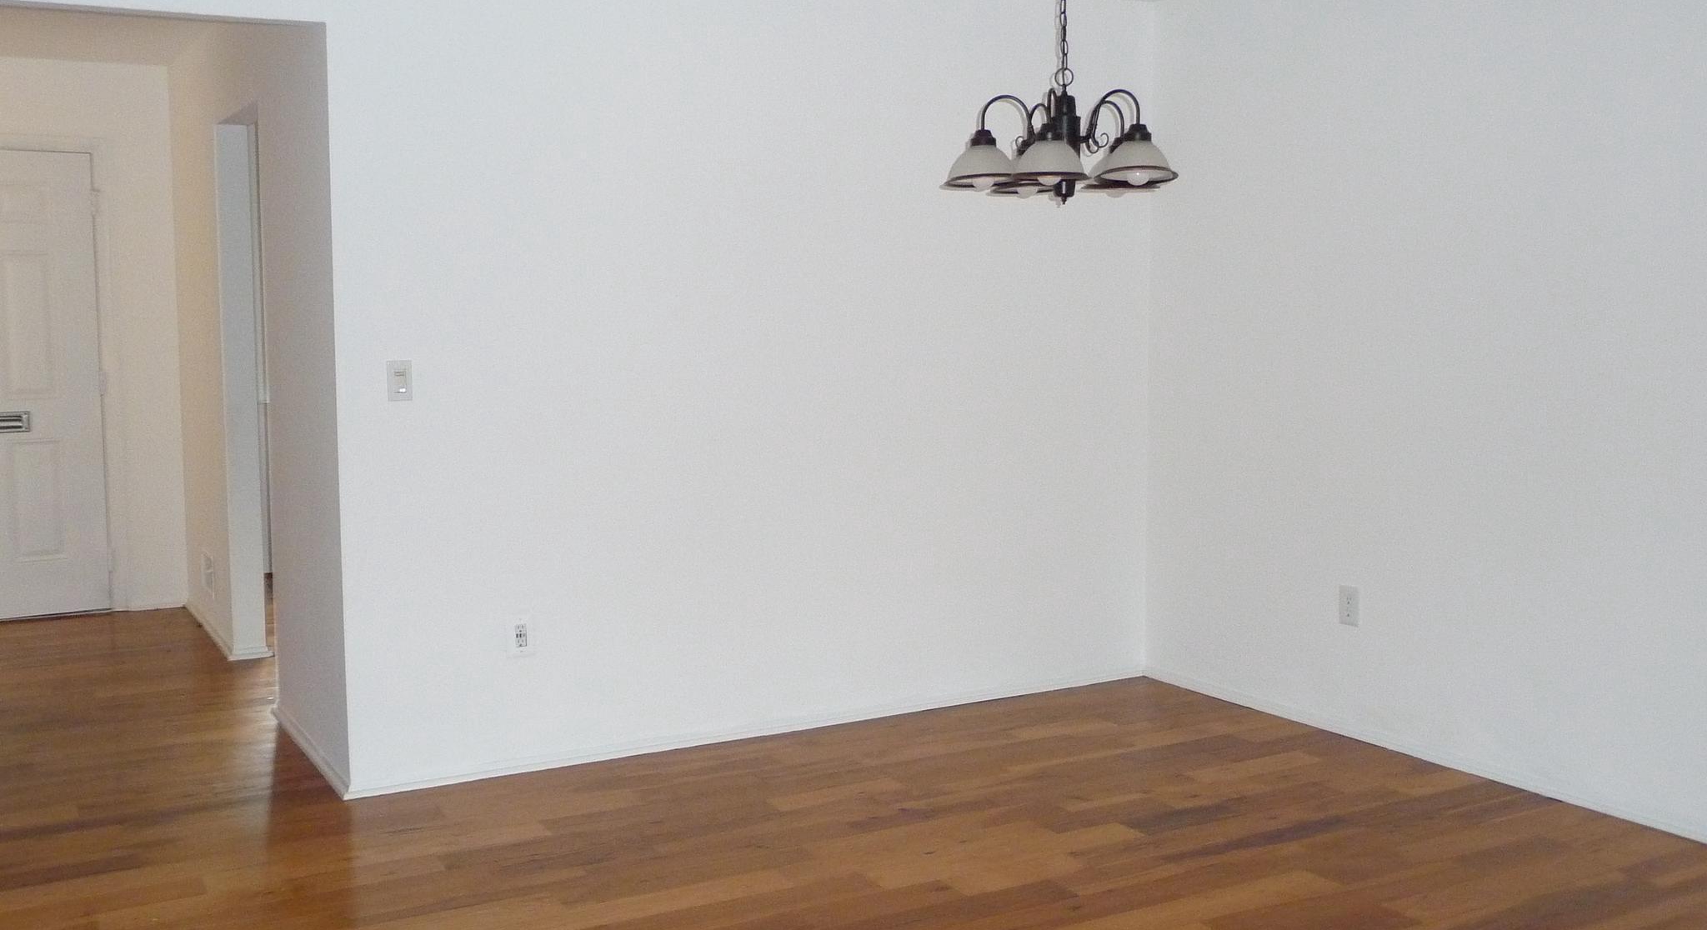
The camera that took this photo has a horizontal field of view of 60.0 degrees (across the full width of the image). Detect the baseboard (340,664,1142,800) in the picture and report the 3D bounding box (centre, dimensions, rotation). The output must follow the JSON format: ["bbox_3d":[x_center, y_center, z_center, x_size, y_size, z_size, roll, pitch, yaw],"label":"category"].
[{"bbox_3d":[-0.175,0.846,4.854,2.850,0.050,0.020,-4,7,-27],"label":"baseboard"}]

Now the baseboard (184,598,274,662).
[{"bbox_3d":[-2.732,0.690,6.449,0.180,0.050,1.249,-4,7,-31],"label":"baseboard"}]

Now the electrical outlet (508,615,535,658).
[{"bbox_3d":[-0.985,0.510,4.401,0.077,0.122,0.010,-4,7,-27],"label":"electrical outlet"}]

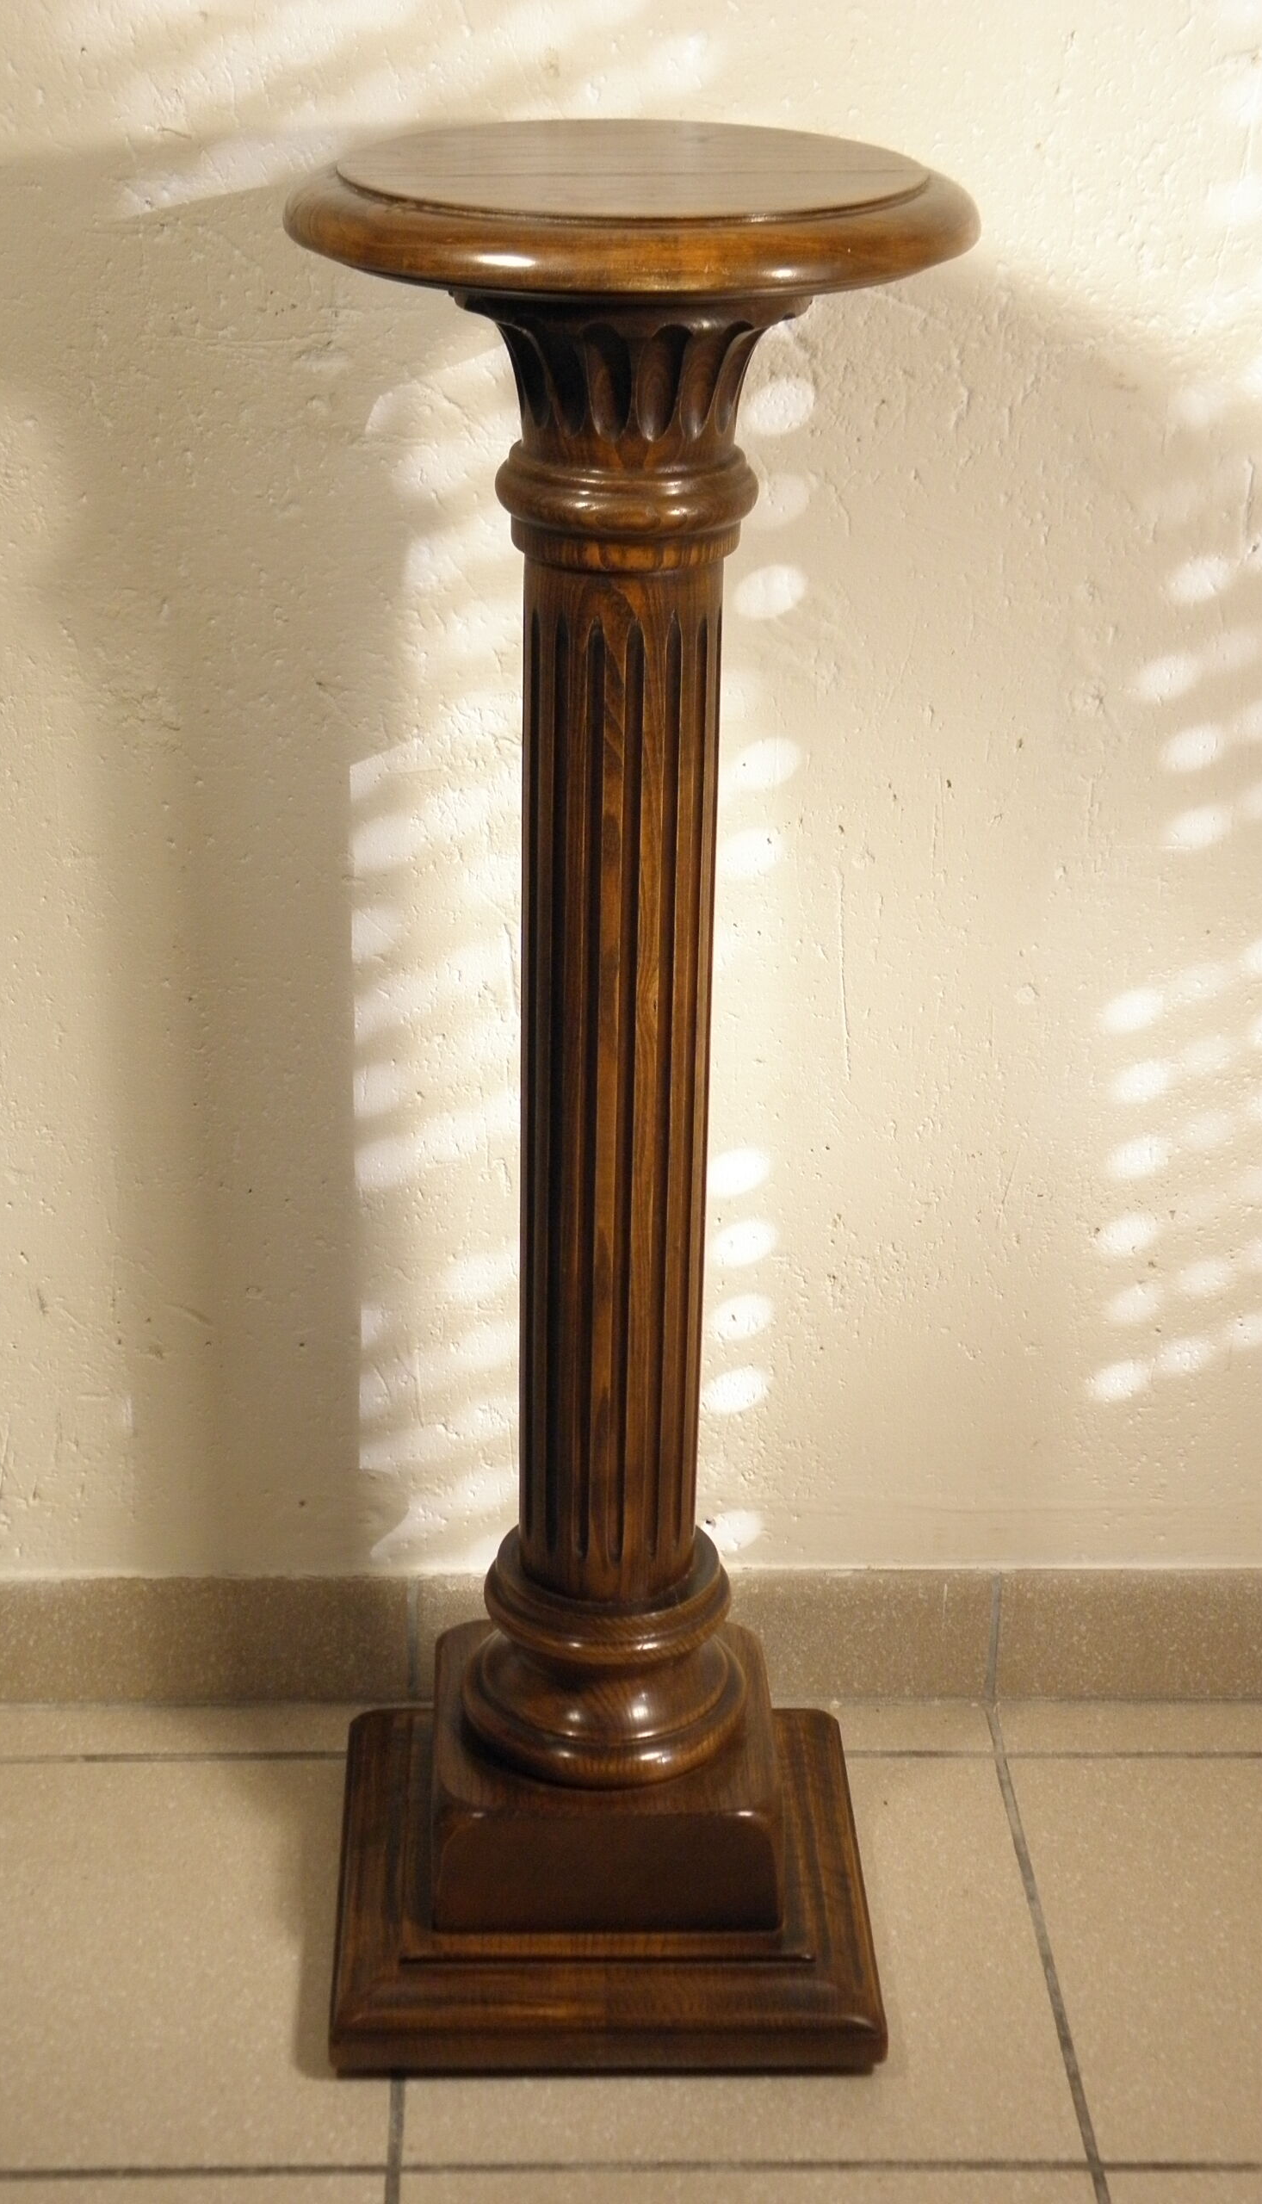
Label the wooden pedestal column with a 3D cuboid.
[{"bbox_3d":[-0.007,0.017,1.382,0.265,0.820,0.265,0,25,-2],"label":"wooden pedestal column"}]

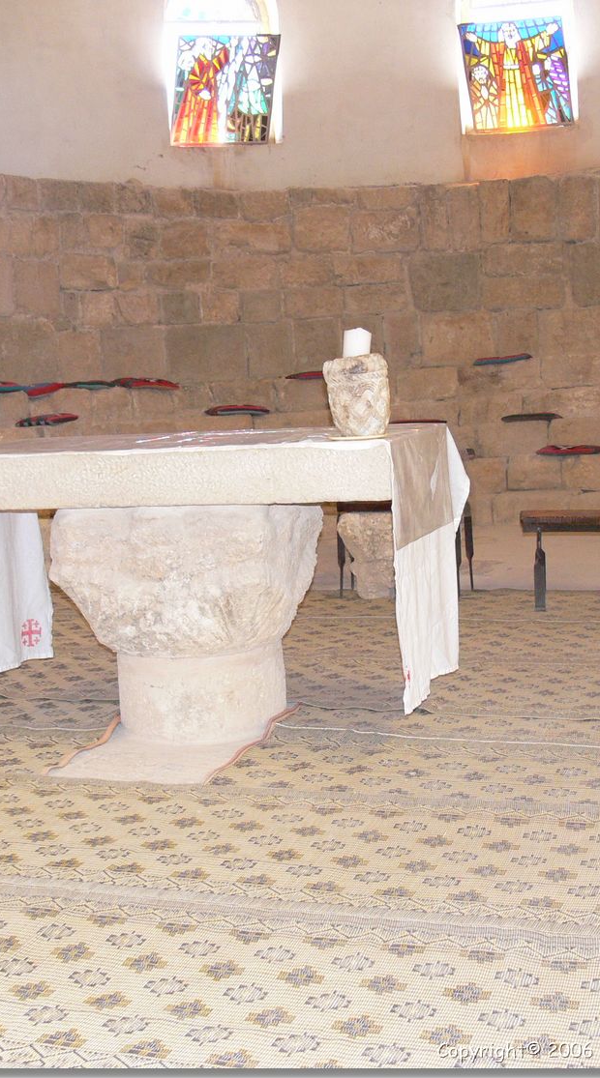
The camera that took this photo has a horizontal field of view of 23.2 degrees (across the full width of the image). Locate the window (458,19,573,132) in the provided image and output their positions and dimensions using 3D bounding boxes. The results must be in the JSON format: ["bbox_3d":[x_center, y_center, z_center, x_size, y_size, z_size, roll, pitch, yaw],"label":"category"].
[{"bbox_3d":[1.510,-3.224,10.148,0.721,0.740,0.052,0,36,18],"label":"window"}]

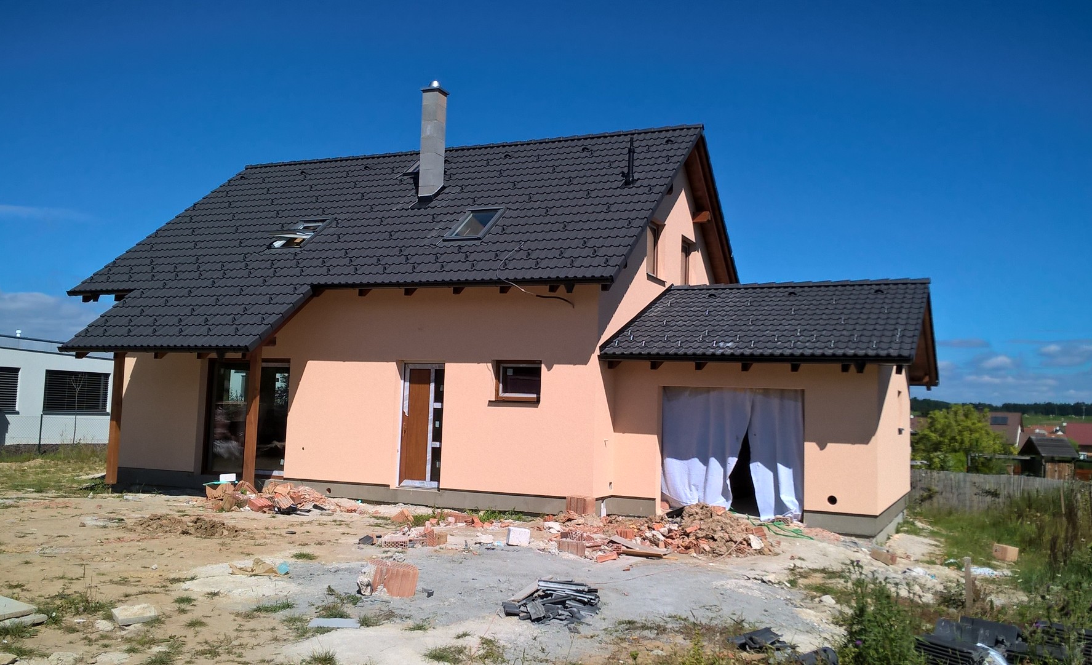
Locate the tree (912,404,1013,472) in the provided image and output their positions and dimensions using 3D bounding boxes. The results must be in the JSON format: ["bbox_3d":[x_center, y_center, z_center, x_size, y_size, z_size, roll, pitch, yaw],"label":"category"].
[{"bbox_3d":[19.220,5.514,45.000,4.500,4.400,4.400,0,-5,23],"label":"tree"}]

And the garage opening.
[{"bbox_3d":[2.959,1.898,15.633,2.350,2.000,0.250,0,-6,24],"label":"garage opening"}]

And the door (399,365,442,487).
[{"bbox_3d":[-2.130,1.617,16.957,0.930,2.150,0.110,0,-6,24],"label":"door"}]

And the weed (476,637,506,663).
[{"bbox_3d":[-0.374,2.164,6.628,0.210,0.110,0.230,2,-5,-2],"label":"weed"}]

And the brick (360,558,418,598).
[{"bbox_3d":[-1.375,2.165,8.541,0.420,0.240,0.250,12,-5,-23],"label":"brick"}]

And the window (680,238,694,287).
[{"bbox_3d":[2.980,-1.412,20.684,0.170,1.160,1.070,0,-6,24],"label":"window"}]

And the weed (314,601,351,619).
[{"bbox_3d":[-1.682,2.185,7.648,0.280,0.100,0.200,3,-5,-12],"label":"weed"}]

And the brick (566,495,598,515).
[{"bbox_3d":[0.550,2.720,15.287,0.355,0.240,0.270,-1,-6,33],"label":"brick"}]

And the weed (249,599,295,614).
[{"bbox_3d":[-2.207,2.201,7.832,0.360,0.080,0.200,3,-5,-15],"label":"weed"}]

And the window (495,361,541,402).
[{"bbox_3d":[-0.427,0.810,16.237,0.880,0.670,0.110,0,-6,24],"label":"window"}]

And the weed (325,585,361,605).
[{"bbox_3d":[-1.716,2.230,8.250,0.310,0.130,0.240,3,-5,-11],"label":"weed"}]

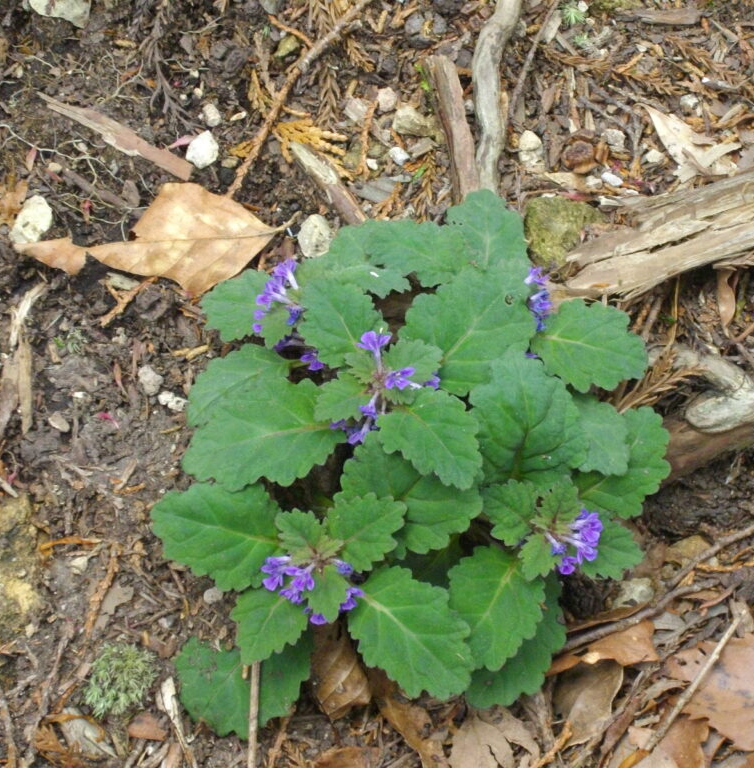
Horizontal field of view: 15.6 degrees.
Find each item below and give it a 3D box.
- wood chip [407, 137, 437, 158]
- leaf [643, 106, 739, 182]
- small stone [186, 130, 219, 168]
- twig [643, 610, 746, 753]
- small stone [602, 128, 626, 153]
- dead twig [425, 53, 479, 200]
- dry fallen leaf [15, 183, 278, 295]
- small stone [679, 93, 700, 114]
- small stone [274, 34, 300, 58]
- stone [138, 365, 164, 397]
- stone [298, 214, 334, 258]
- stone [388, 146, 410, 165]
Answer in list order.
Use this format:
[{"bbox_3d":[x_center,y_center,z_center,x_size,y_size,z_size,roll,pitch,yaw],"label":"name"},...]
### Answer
[{"bbox_3d":[0.017,-0.087,1.008,0.009,0.003,0.004,-28,61,-17],"label":"wood chip"},{"bbox_3d":[0.128,-0.098,1.120,0.027,0.013,0.045,-37,64,-22],"label":"leaf"},{"bbox_3d":[-0.071,-0.095,1.120,0.013,0.009,0.016,0,56,0],"label":"small stone"},{"bbox_3d":[0.097,0.091,0.844,0.003,0.004,0.054,30,66,14],"label":"twig"},{"bbox_3d":[0.097,-0.100,1.124,0.010,0.006,0.010,0,56,0],"label":"small stone"},{"bbox_3d":[0.025,-0.086,0.940,0.010,0.008,0.063,-10,63,-5],"label":"dead twig"},{"bbox_3d":[-0.076,-0.049,0.914,0.085,0.016,0.036,-4,63,-2],"label":"dry fallen leaf"},{"bbox_3d":[0.108,-0.096,0.947,0.006,0.004,0.007,0,63,0],"label":"small stone"},{"bbox_3d":[-0.031,-0.117,0.958,0.010,0.005,0.007,-36,68,-17],"label":"small stone"},{"bbox_3d":[-0.087,-0.001,1.058,0.009,0.007,0.012,-10,57,-7],"label":"stone"},{"bbox_3d":[-0.020,-0.049,0.921,0.011,0.009,0.016,9,63,5],"label":"stone"},{"bbox_3d":[0.009,-0.093,1.121,0.010,0.005,0.006,38,64,23],"label":"stone"}]

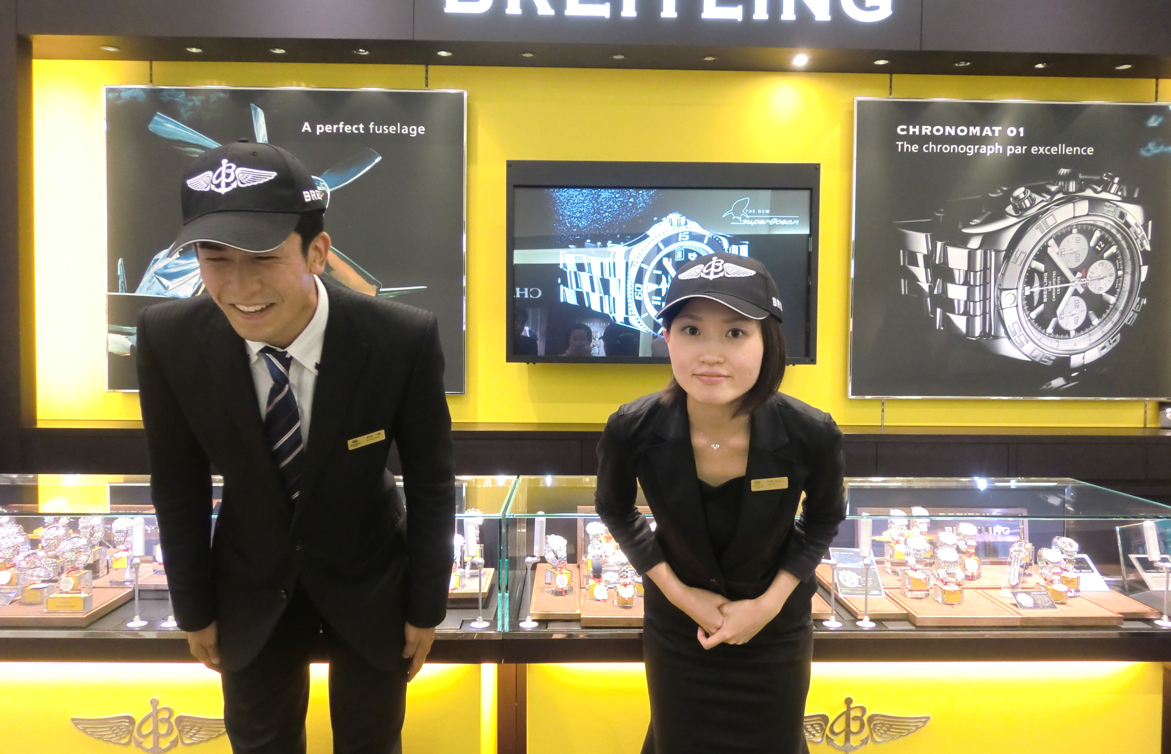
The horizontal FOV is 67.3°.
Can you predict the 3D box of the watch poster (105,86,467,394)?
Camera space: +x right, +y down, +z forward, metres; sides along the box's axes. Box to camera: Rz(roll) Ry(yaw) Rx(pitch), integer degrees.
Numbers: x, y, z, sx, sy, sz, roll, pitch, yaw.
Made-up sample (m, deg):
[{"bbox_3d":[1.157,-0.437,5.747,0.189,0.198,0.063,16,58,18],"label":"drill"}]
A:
[{"bbox_3d":[-0.992,-0.448,2.942,1.191,1.007,0.040,1,2,-1],"label":"watch poster"}]

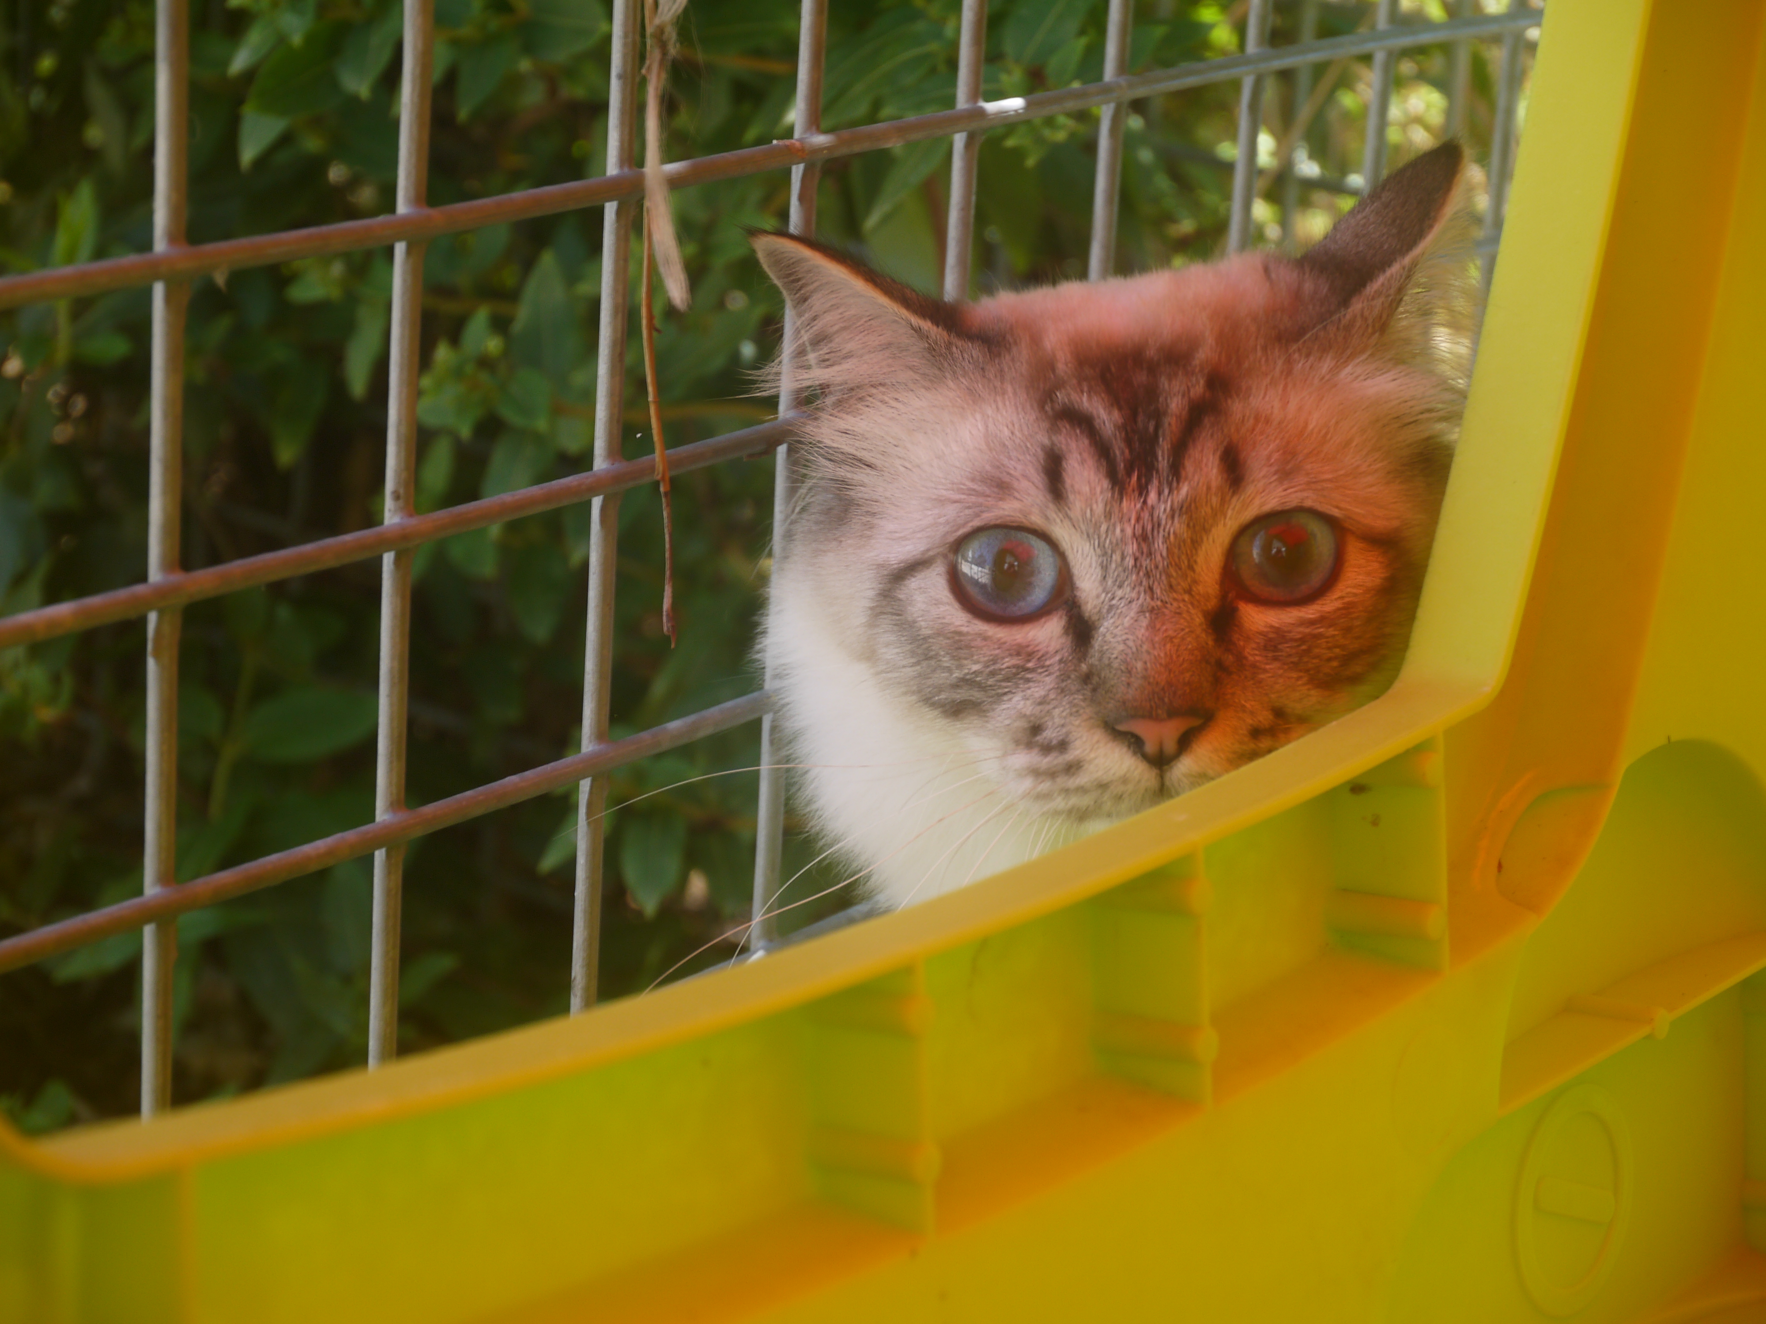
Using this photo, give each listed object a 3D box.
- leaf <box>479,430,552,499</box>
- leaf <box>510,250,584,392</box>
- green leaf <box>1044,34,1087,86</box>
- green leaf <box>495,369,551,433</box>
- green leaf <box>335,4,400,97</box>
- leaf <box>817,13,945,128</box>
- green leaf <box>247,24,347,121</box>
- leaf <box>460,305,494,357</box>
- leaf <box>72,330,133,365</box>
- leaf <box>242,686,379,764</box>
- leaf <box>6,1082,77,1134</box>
[{"bbox_3d":[-0.090,-0.044,1.040,0.018,0.030,0.006,12,-26,5],"label":"leaf"},{"bbox_3d":[-0.081,-0.083,1.050,0.017,0.036,0.006,-3,-11,-1],"label":"leaf"},{"bbox_3d":[0.043,-0.140,1.000,0.006,0.015,0.002,32,-11,8],"label":"green leaf"},{"bbox_3d":[-0.086,-0.062,1.030,0.014,0.005,0.021,-32,62,-22],"label":"green leaf"},{"bbox_3d":[-0.122,-0.149,1.040,0.015,0.029,0.005,10,-25,-1],"label":"green leaf"},{"bbox_3d":[-0.003,-0.137,1.010,0.042,0.007,0.020,-33,61,-21],"label":"leaf"},{"bbox_3d":[-0.141,-0.143,1.030,0.020,0.007,0.037,27,59,29],"label":"green leaf"},{"bbox_3d":[-0.098,-0.080,1.040,0.007,0.015,0.003,16,-11,1],"label":"leaf"},{"bbox_3d":[-0.210,-0.084,1.150,0.019,0.004,0.011,-3,50,20],"label":"leaf"},{"bbox_3d":[-0.160,0.017,1.220,0.049,0.009,0.025,-10,55,16],"label":"leaf"},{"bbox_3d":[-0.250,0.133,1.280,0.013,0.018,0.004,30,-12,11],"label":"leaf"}]

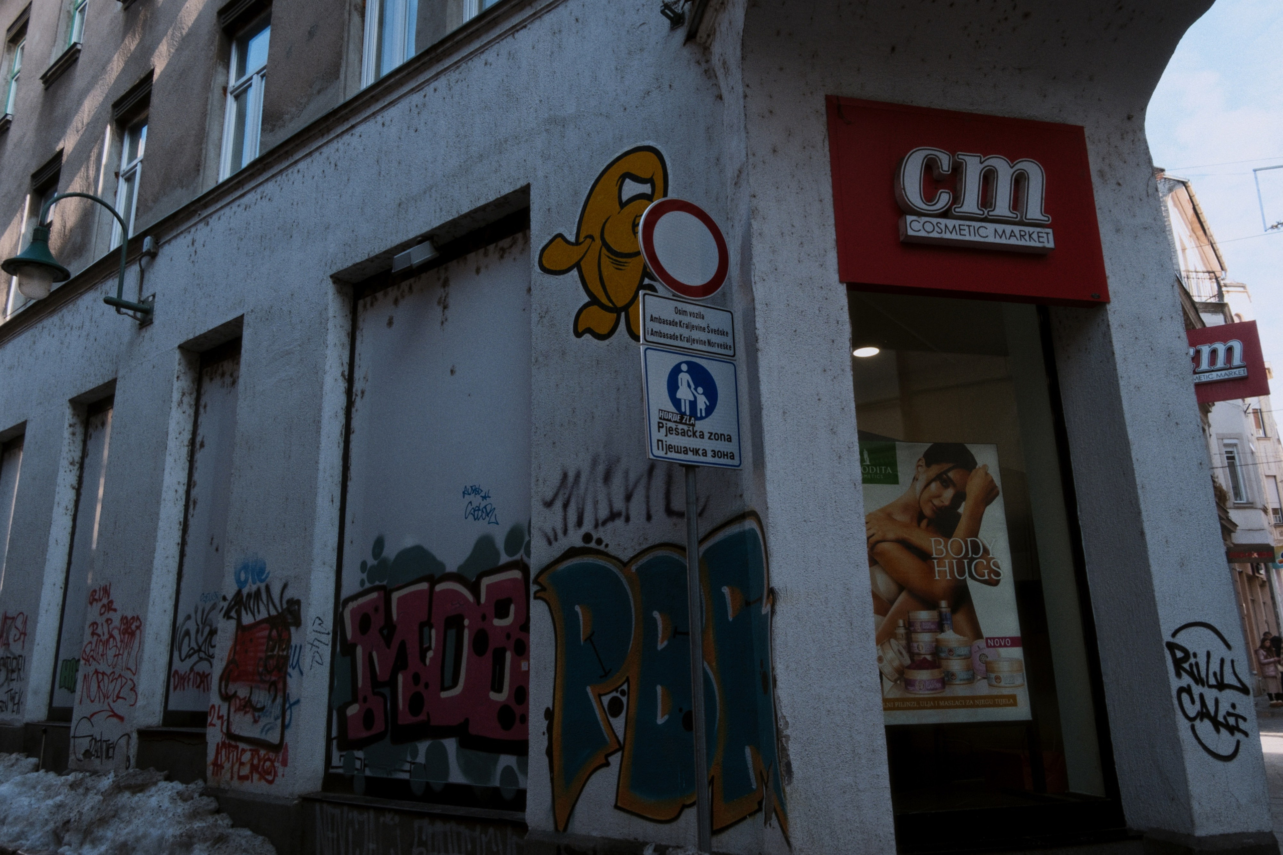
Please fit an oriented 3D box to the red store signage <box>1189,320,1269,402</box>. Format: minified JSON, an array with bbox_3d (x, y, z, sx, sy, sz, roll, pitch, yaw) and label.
[{"bbox_3d":[5.768,-0.627,8.663,0.850,0.770,0.200,-8,-16,25],"label":"red store signage"}]

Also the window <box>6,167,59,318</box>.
[{"bbox_3d":[-9.312,-2.776,13.312,1.270,2.500,0.250,-12,-18,36],"label":"window"}]

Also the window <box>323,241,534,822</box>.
[{"bbox_3d":[-1.619,0.613,6.621,2.450,4.250,0.200,-12,-18,36],"label":"window"}]

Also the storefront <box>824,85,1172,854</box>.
[{"bbox_3d":[2.059,0.099,5.087,1.840,4.360,0.450,2,-14,-12],"label":"storefront"}]

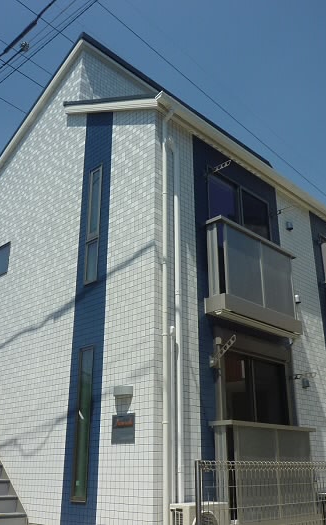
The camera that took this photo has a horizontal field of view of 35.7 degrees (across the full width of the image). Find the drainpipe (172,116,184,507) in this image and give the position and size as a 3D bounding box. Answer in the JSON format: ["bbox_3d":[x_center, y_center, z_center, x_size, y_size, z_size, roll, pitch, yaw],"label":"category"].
[{"bbox_3d":[0.194,0.427,6.368,0.070,4.995,0.070,-20,-29,40],"label":"drainpipe"}]

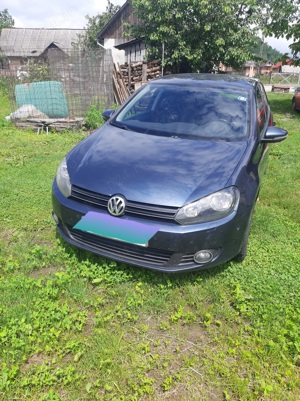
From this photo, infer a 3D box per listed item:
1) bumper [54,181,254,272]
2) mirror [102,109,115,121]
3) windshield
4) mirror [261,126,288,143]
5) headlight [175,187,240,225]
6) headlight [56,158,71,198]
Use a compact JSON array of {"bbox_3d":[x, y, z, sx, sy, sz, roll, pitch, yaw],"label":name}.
[{"bbox_3d":[-0.170,0.176,2.423,1.730,0.440,0.520,12,24,21],"label":"bumper"},{"bbox_3d":[-0.457,-0.956,3.572,0.235,0.150,0.160,12,24,21],"label":"mirror"},{"bbox_3d":[0.351,-0.923,3.155,1.400,0.140,0.880,12,56,21],"label":"windshield"},{"bbox_3d":[1.175,-0.618,2.918,0.235,0.150,0.160,12,24,21],"label":"mirror"},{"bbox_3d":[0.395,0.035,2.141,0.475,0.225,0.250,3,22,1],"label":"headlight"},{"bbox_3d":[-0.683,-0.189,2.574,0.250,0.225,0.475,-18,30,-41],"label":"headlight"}]

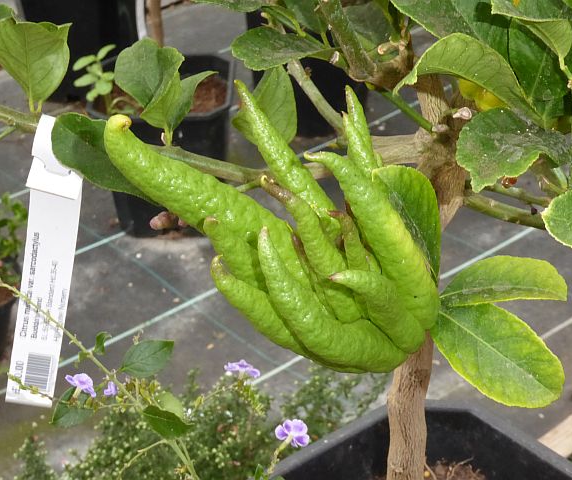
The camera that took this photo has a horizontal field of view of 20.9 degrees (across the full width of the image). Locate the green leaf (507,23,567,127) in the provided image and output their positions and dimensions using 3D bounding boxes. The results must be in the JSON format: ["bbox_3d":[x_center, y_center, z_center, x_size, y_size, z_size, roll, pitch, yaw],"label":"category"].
[{"bbox_3d":[0.129,-0.085,0.800,0.035,0.060,0.016,11,-10,8],"label":"green leaf"}]

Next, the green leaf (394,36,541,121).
[{"bbox_3d":[0.092,-0.082,0.780,0.078,0.040,0.026,10,6,-1],"label":"green leaf"}]

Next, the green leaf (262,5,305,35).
[{"bbox_3d":[-0.001,-0.111,0.785,0.030,0.012,0.016,28,69,26],"label":"green leaf"}]

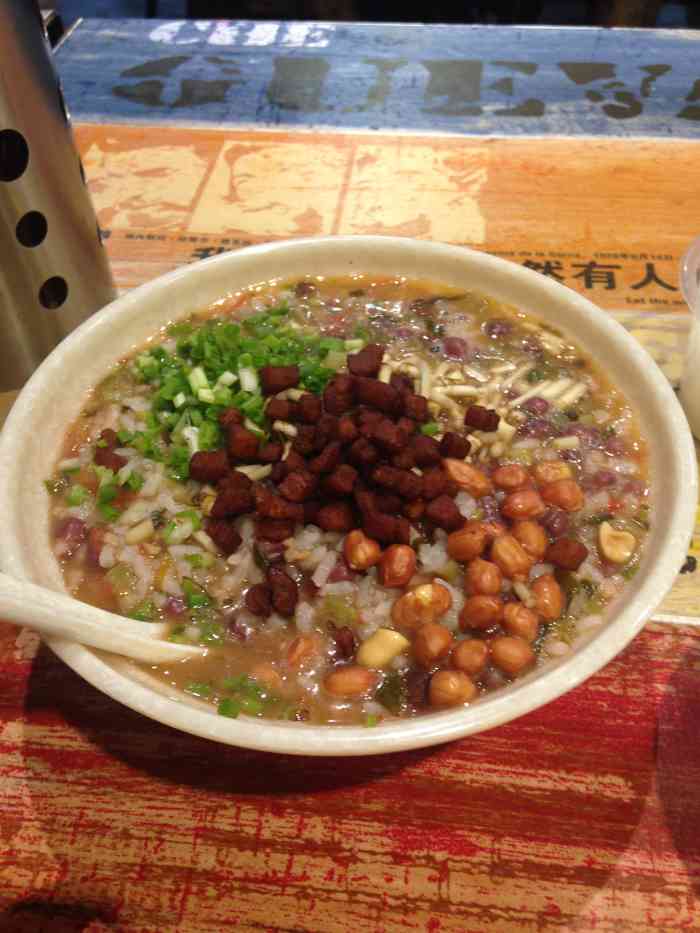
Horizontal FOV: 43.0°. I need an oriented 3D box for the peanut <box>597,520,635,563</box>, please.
[{"bbox_3d":[0.076,0.022,0.253,0.009,0.007,0.015,-14,48,-11],"label":"peanut"}]

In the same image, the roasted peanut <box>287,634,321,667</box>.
[{"bbox_3d":[-0.012,0.049,0.234,0.009,0.008,0.011,21,51,19],"label":"roasted peanut"}]

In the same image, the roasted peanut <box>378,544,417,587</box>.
[{"bbox_3d":[0.013,0.027,0.246,0.010,0.009,0.013,10,48,11],"label":"roasted peanut"}]

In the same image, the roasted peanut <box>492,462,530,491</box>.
[{"bbox_3d":[0.048,0.003,0.268,0.011,0.008,0.009,-1,47,0],"label":"roasted peanut"}]

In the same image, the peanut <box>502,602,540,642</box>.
[{"bbox_3d":[0.045,0.041,0.233,0.009,0.009,0.012,-31,53,-24],"label":"peanut"}]

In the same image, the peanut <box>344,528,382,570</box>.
[{"bbox_3d":[0.004,0.023,0.252,0.010,0.009,0.014,-28,52,-22],"label":"peanut"}]

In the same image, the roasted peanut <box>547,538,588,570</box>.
[{"bbox_3d":[0.061,0.025,0.249,0.012,0.009,0.009,7,48,8],"label":"roasted peanut"}]

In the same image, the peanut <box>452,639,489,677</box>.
[{"bbox_3d":[0.031,0.049,0.227,0.009,0.009,0.010,22,52,21],"label":"peanut"}]

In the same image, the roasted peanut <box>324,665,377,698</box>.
[{"bbox_3d":[0.000,0.055,0.226,0.013,0.008,0.008,-7,47,-4],"label":"roasted peanut"}]

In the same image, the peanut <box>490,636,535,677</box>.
[{"bbox_3d":[0.042,0.048,0.228,0.012,0.009,0.009,22,52,21],"label":"peanut"}]

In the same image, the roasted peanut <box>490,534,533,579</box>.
[{"bbox_3d":[0.044,0.025,0.244,0.009,0.009,0.014,-22,51,-18],"label":"roasted peanut"}]

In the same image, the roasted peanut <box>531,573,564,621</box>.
[{"bbox_3d":[0.053,0.035,0.240,0.008,0.008,0.014,-7,47,-5],"label":"roasted peanut"}]

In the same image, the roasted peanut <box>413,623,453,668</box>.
[{"bbox_3d":[0.021,0.046,0.228,0.010,0.008,0.013,14,49,13],"label":"roasted peanut"}]

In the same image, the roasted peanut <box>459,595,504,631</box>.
[{"bbox_3d":[0.035,0.039,0.234,0.012,0.009,0.009,-17,49,-14],"label":"roasted peanut"}]

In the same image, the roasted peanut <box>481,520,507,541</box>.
[{"bbox_3d":[0.041,0.019,0.256,0.011,0.009,0.009,18,50,18],"label":"roasted peanut"}]

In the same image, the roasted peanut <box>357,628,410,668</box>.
[{"bbox_3d":[0.009,0.047,0.231,0.015,0.007,0.009,-35,55,-27],"label":"roasted peanut"}]

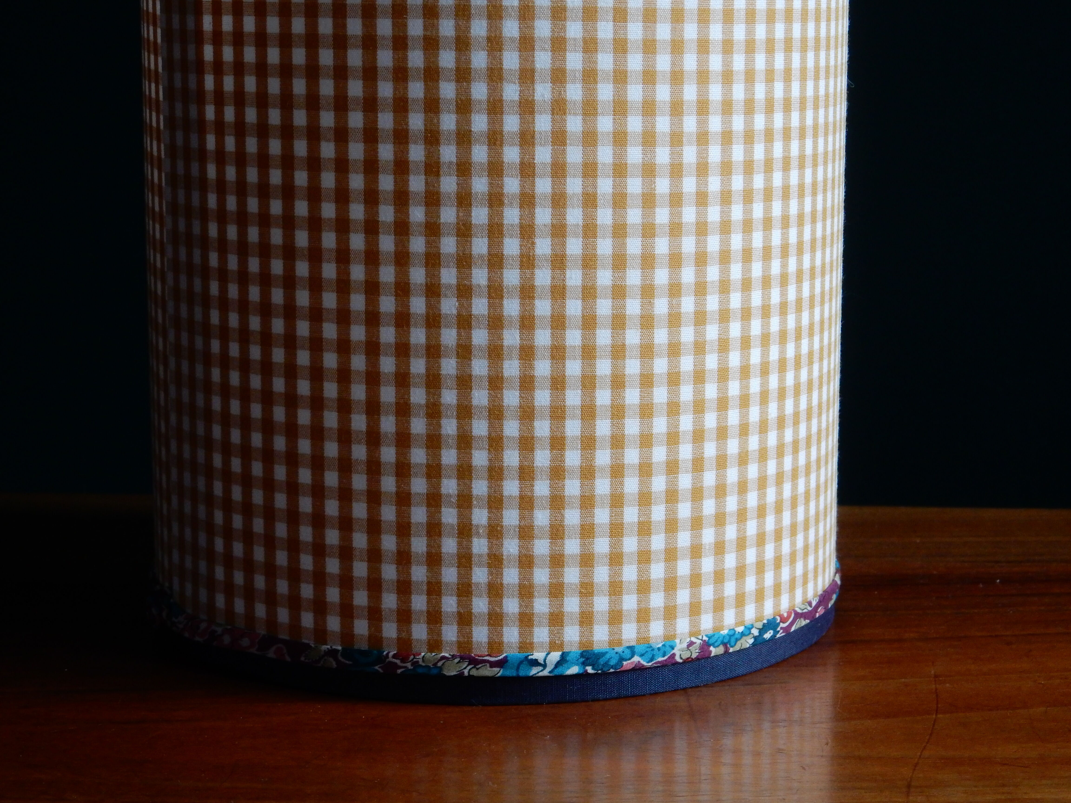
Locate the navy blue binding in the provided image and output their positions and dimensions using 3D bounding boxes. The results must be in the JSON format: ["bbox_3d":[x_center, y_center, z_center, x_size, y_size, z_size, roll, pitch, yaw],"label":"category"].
[{"bbox_3d":[-0.009,0.043,0.591,0.153,0.006,0.153,0,11,0],"label":"navy blue binding"}]

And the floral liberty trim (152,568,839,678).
[{"bbox_3d":[-0.009,0.038,0.590,0.155,0.005,0.155,0,11,0],"label":"floral liberty trim"}]

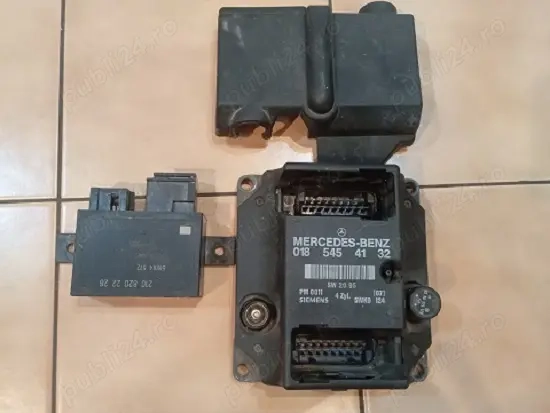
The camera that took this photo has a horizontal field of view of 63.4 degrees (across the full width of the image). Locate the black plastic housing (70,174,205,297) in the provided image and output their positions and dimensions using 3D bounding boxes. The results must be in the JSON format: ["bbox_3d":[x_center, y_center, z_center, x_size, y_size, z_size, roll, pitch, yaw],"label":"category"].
[{"bbox_3d":[-0.094,0.019,0.321,0.085,0.028,0.088,1,80,-5],"label":"black plastic housing"}]

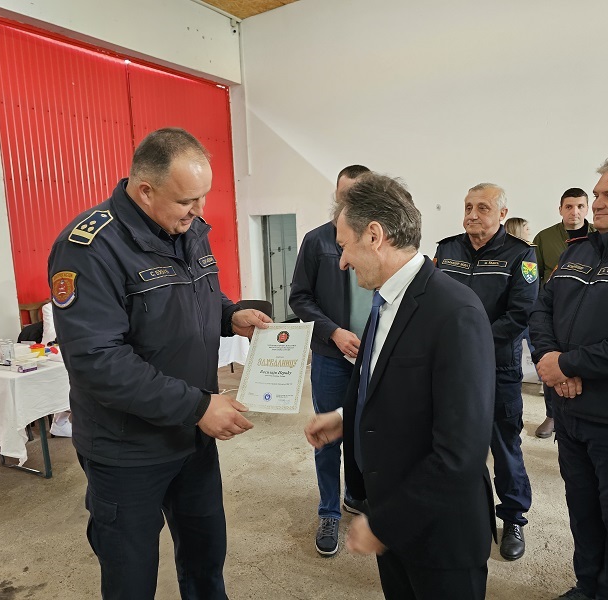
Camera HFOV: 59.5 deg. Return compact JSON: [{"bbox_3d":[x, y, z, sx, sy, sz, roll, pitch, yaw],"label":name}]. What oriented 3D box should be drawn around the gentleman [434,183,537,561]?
[{"bbox_3d":[0.880,0.331,2.553,0.570,1.740,0.390,4,10,37],"label":"gentleman"}]

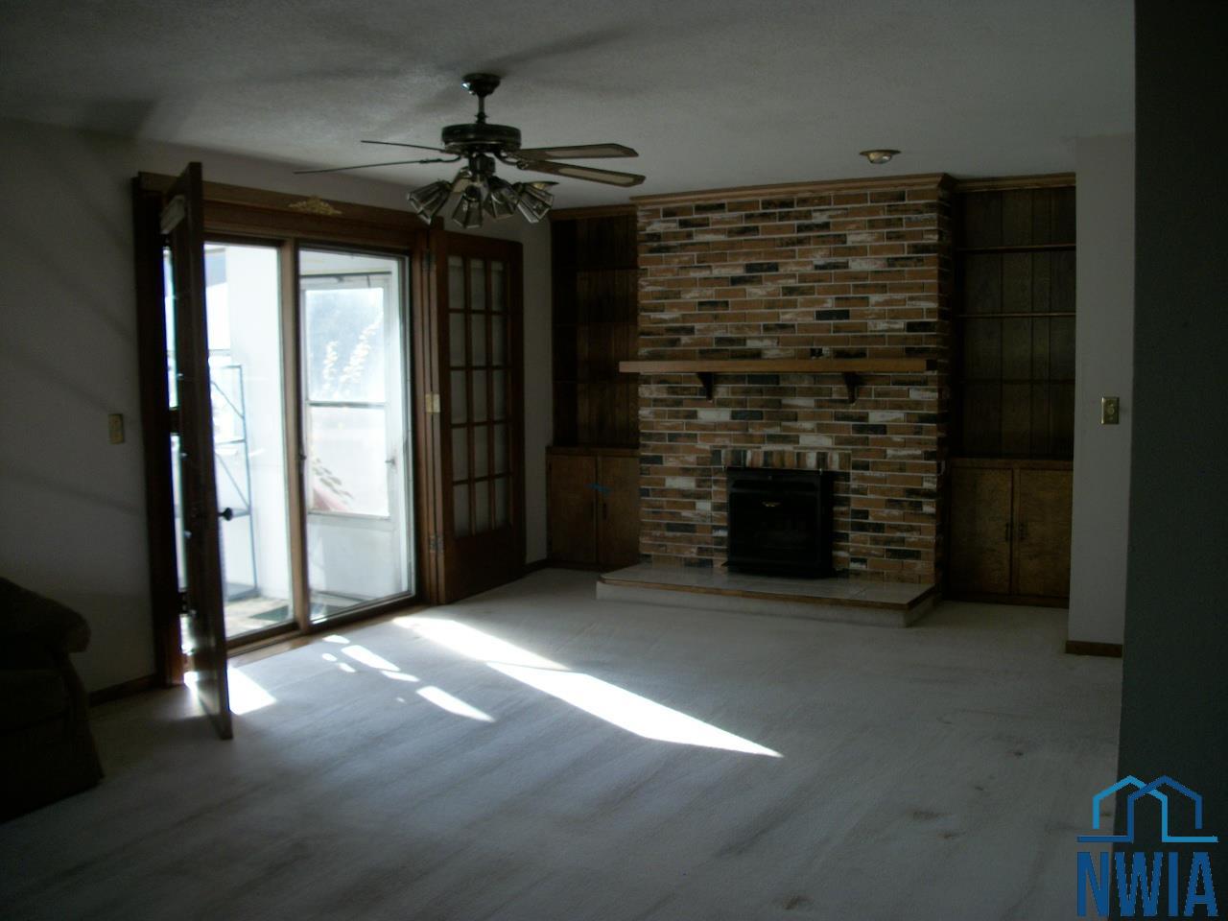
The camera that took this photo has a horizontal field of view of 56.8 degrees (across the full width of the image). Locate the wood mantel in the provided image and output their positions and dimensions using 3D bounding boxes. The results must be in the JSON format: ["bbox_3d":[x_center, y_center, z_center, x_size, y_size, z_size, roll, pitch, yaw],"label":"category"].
[{"bbox_3d":[0.886,-0.458,6.544,1.861,0.235,0.175,2,6,29],"label":"wood mantel"}]

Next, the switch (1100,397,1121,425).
[{"bbox_3d":[2.224,-0.221,5.082,0.070,0.115,0.015,2,6,29],"label":"switch"}]

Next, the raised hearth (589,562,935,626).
[{"bbox_3d":[0.837,0.745,6.461,1.820,0.113,0.572,2,6,29],"label":"raised hearth"}]

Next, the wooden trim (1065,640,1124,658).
[{"bbox_3d":[2.197,0.868,5.204,0.248,0.058,0.015,2,6,29],"label":"wooden trim"}]

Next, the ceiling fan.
[{"bbox_3d":[-0.442,-1.039,3.841,1.280,0.505,1.280,2,6,29],"label":"ceiling fan"}]

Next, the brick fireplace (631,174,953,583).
[{"bbox_3d":[1.013,-0.455,6.712,1.883,2.227,0.301,2,6,29],"label":"brick fireplace"}]

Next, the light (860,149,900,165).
[{"bbox_3d":[1.254,-1.423,5.347,0.190,0.060,0.190,2,6,29],"label":"light"}]

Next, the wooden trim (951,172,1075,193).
[{"bbox_3d":[2.171,-1.487,6.085,0.724,0.066,0.050,2,6,29],"label":"wooden trim"}]

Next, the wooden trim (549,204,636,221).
[{"bbox_3d":[-0.097,-1.600,7.341,0.719,0.065,0.050,2,6,29],"label":"wooden trim"}]

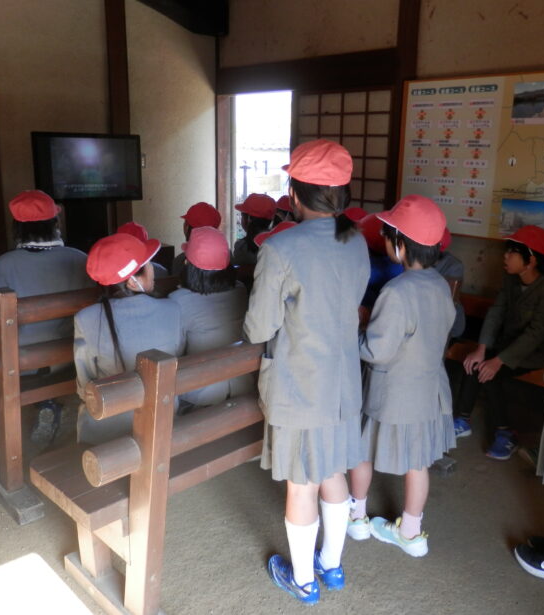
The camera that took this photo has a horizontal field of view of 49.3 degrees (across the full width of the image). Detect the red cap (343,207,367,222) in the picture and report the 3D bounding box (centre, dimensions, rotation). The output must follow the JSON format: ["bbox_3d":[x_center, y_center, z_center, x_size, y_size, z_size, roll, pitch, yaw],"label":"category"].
[{"bbox_3d":[0.464,-0.517,3.500,0.250,0.140,0.180,8,15,24],"label":"red cap"}]

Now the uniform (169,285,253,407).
[{"bbox_3d":[-0.255,0.150,2.136,0.390,0.530,0.320,-8,18,-32],"label":"uniform"}]

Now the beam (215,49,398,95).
[{"bbox_3d":[0.190,-1.676,4.262,0.140,0.210,1.860,-12,20,-40],"label":"beam"}]

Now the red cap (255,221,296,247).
[{"bbox_3d":[0.043,-0.268,2.230,0.250,0.135,0.185,12,18,33],"label":"red cap"}]

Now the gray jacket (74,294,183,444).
[{"bbox_3d":[-0.460,0.200,1.936,0.400,0.530,0.320,-7,17,-29],"label":"gray jacket"}]

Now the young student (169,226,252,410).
[{"bbox_3d":[-0.308,0.242,2.252,0.400,1.140,0.560,-8,18,-32],"label":"young student"}]

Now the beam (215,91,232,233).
[{"bbox_3d":[-0.403,-0.894,5.168,0.120,1.800,0.130,-12,20,-40],"label":"beam"}]

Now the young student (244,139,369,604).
[{"bbox_3d":[0.123,0.215,1.833,0.400,1.430,0.290,-11,19,-38],"label":"young student"}]

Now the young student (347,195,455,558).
[{"bbox_3d":[0.432,0.254,2.041,0.290,1.260,0.380,14,20,38],"label":"young student"}]

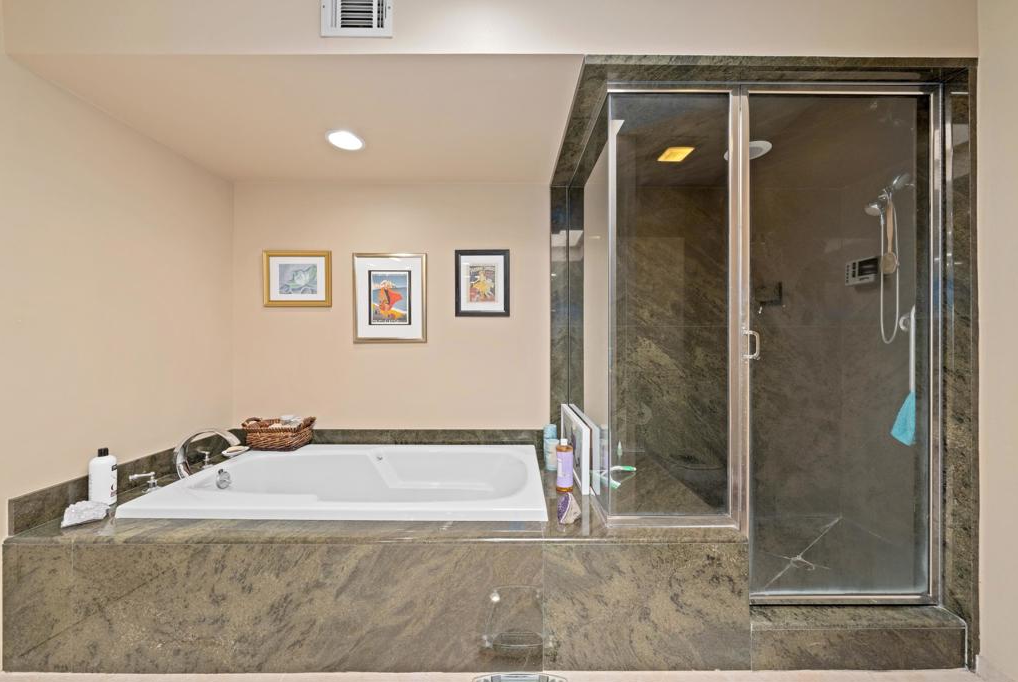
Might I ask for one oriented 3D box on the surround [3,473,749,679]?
[{"bbox_3d":[-0.462,0.906,1.819,2.586,0.491,1.063,0,0,0],"label":"surround"}]

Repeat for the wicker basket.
[{"bbox_3d":[-1.397,0.554,2.226,0.343,0.169,0.232,0,0,0],"label":"wicker basket"}]

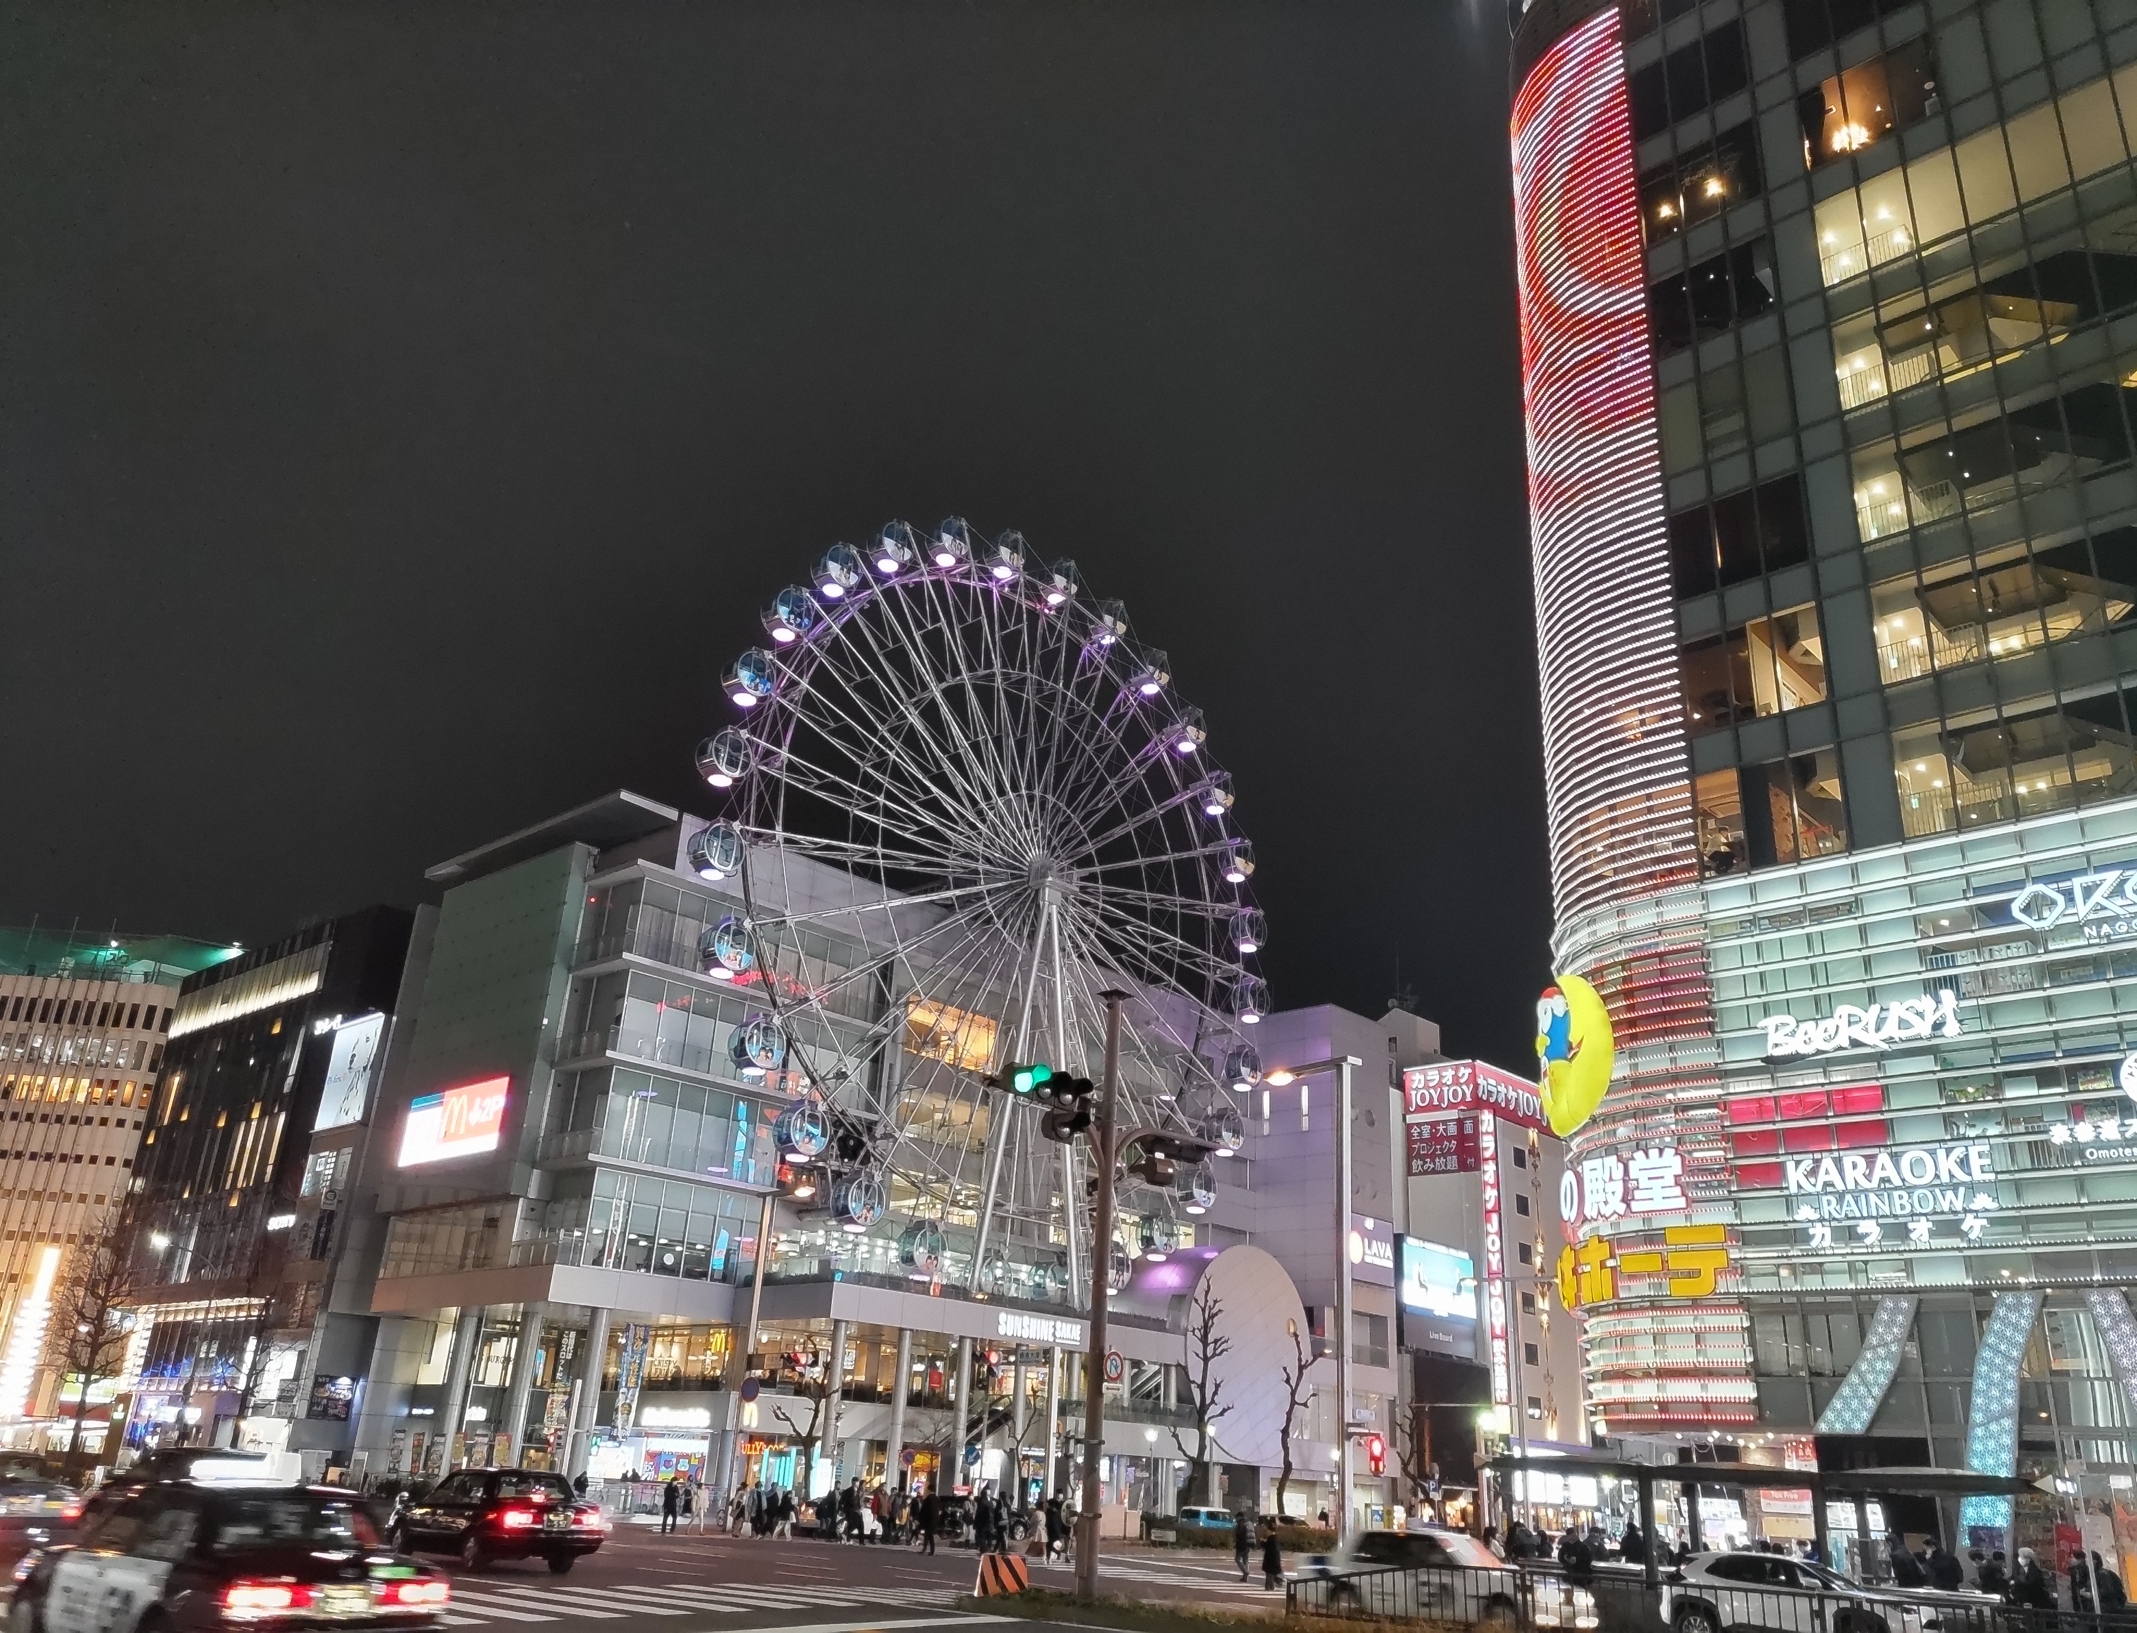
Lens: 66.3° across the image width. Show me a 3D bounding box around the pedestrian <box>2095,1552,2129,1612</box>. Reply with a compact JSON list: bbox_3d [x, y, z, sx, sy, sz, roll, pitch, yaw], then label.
[{"bbox_3d":[14.828,11.324,23.183,0.450,1.680,0.500,-9,-25,28],"label":"pedestrian"}]

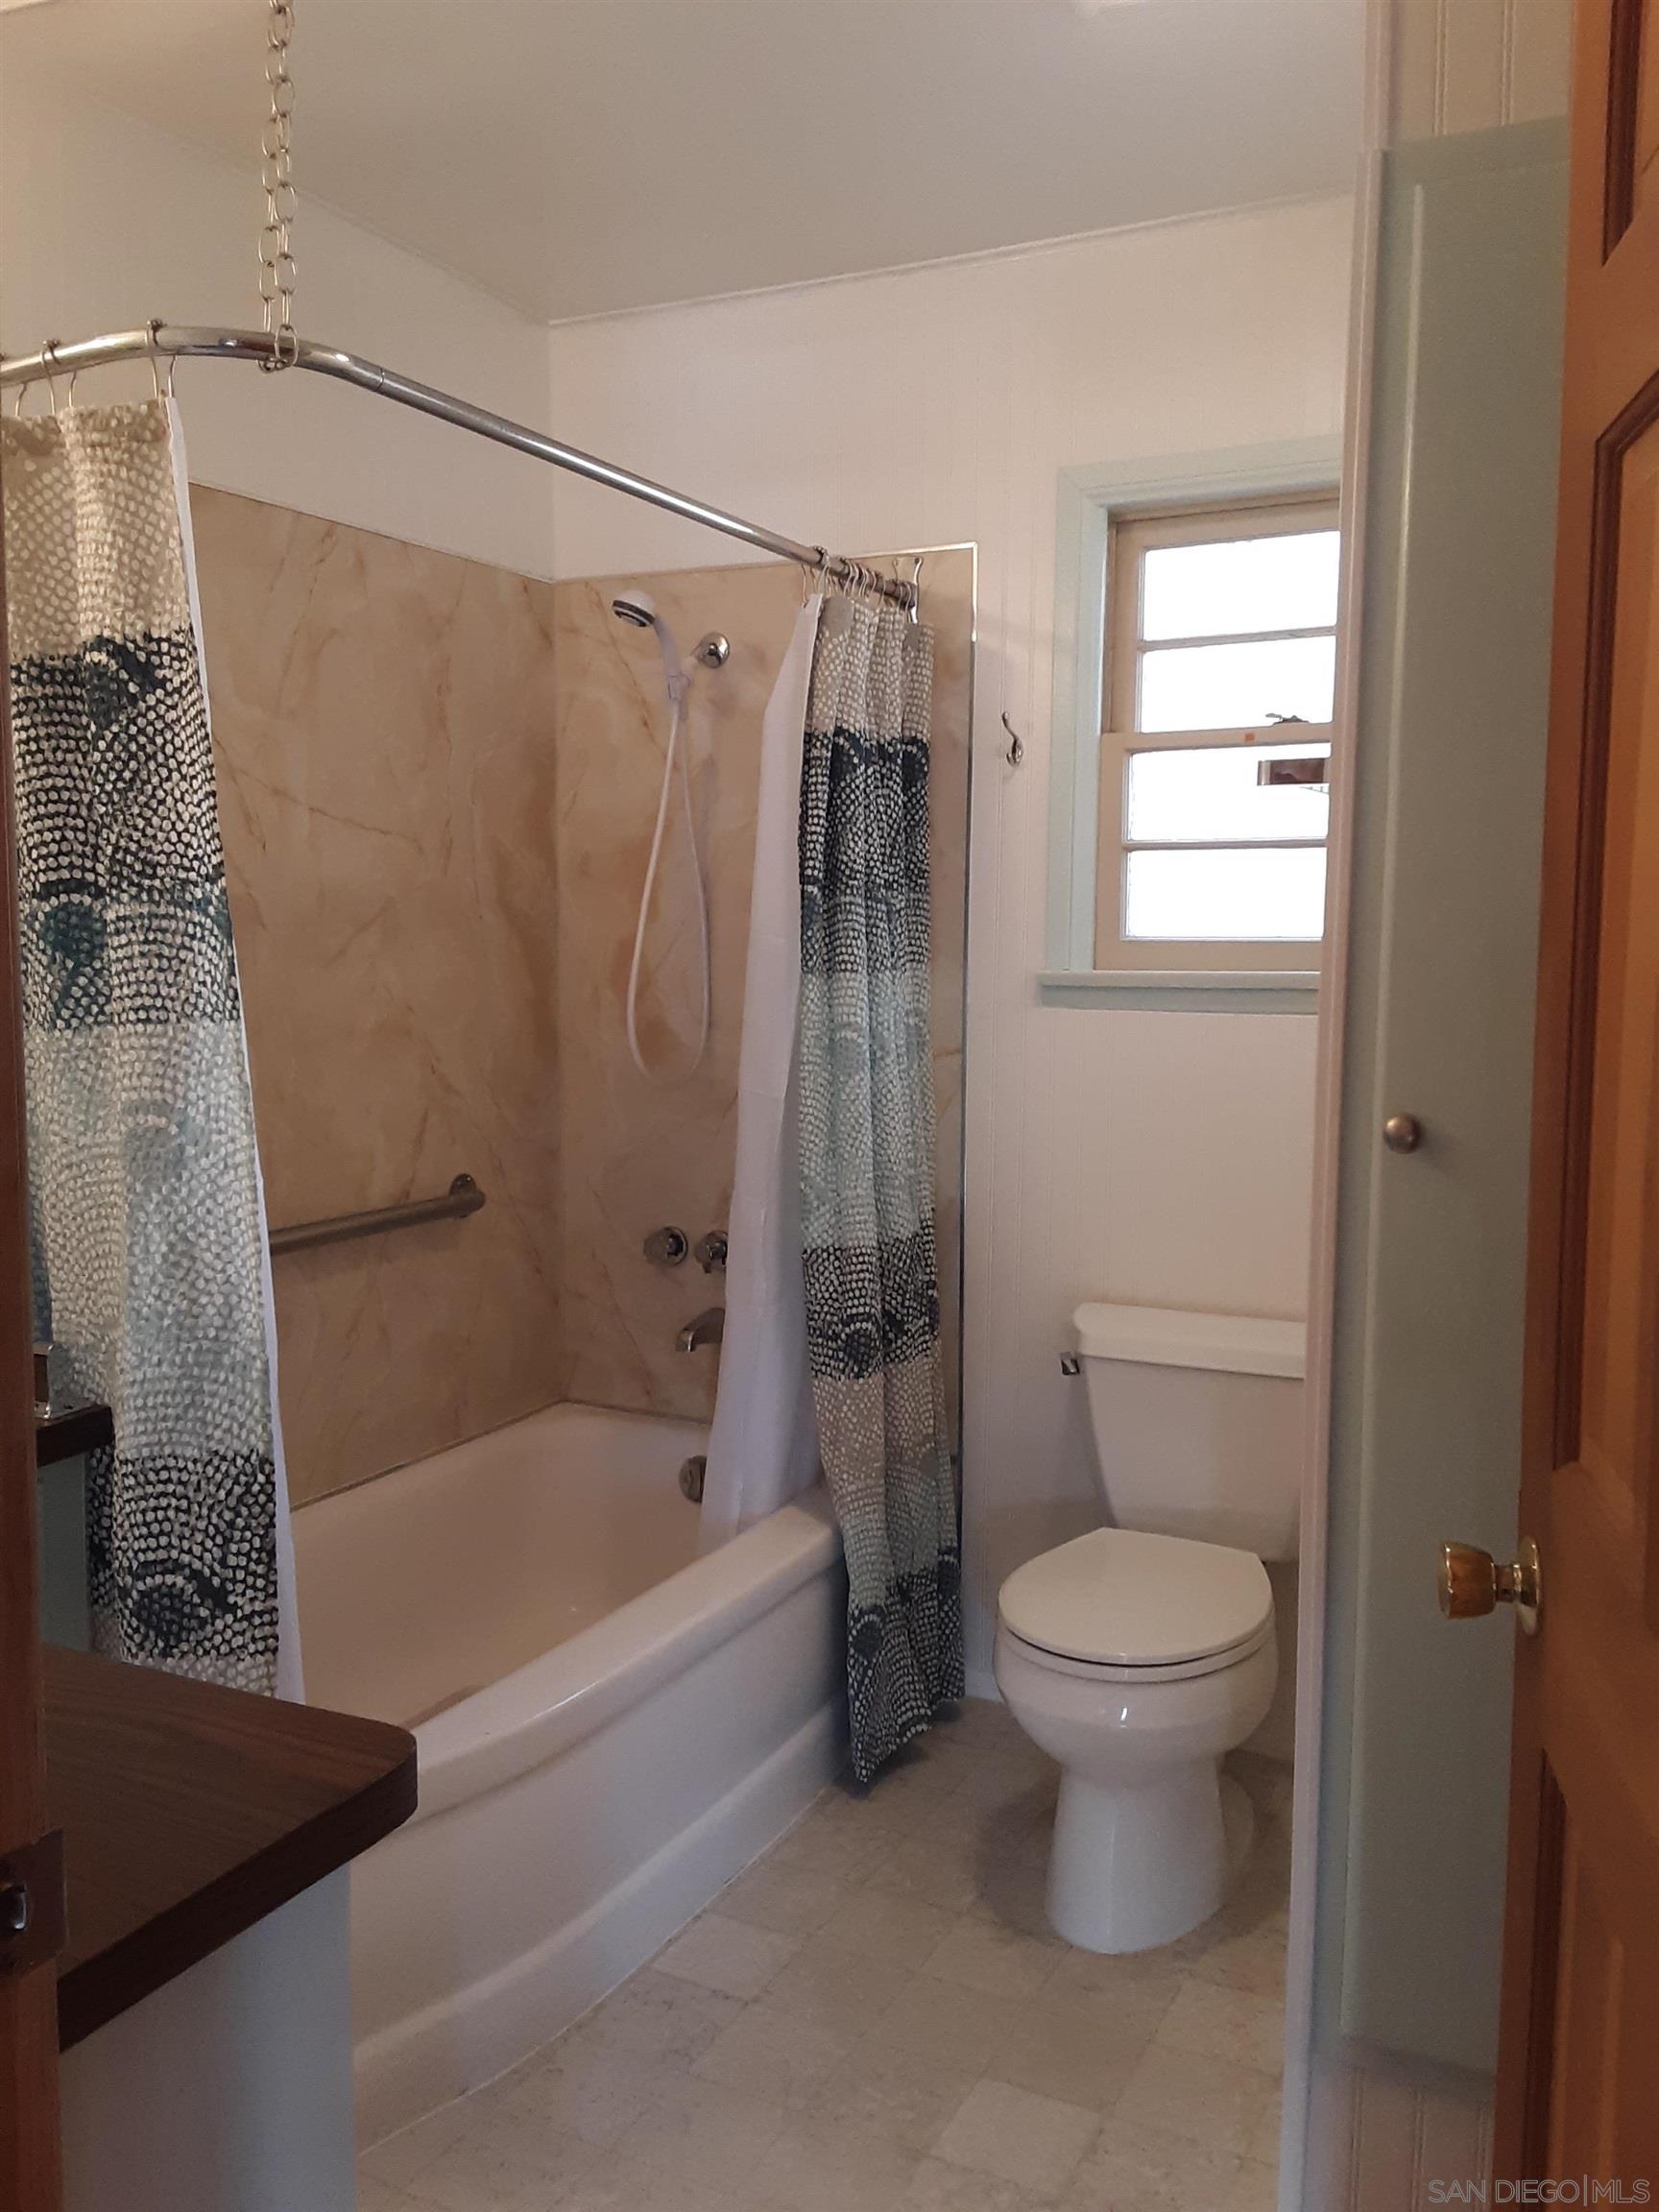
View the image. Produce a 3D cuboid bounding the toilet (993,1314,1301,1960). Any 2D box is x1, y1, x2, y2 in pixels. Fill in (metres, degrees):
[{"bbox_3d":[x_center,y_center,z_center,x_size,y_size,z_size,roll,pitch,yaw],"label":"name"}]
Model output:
[{"bbox_3d":[0.499,0.727,2.585,0.440,0.745,0.700,3,7,26],"label":"toilet"}]

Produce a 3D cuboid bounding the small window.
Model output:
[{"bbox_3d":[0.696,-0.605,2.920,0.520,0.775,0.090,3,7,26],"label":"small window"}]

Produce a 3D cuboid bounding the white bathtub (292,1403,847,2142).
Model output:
[{"bbox_3d":[-0.498,0.875,2.647,0.790,0.425,1.524,3,7,26],"label":"white bathtub"}]

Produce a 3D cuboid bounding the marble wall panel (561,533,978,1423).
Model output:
[{"bbox_3d":[-0.141,-0.173,3.209,0.834,1.558,0.020,3,7,26],"label":"marble wall panel"}]

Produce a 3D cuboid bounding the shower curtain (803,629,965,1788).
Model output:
[{"bbox_3d":[0.083,0.131,2.871,0.200,1.825,0.420,3,7,26],"label":"shower curtain"}]

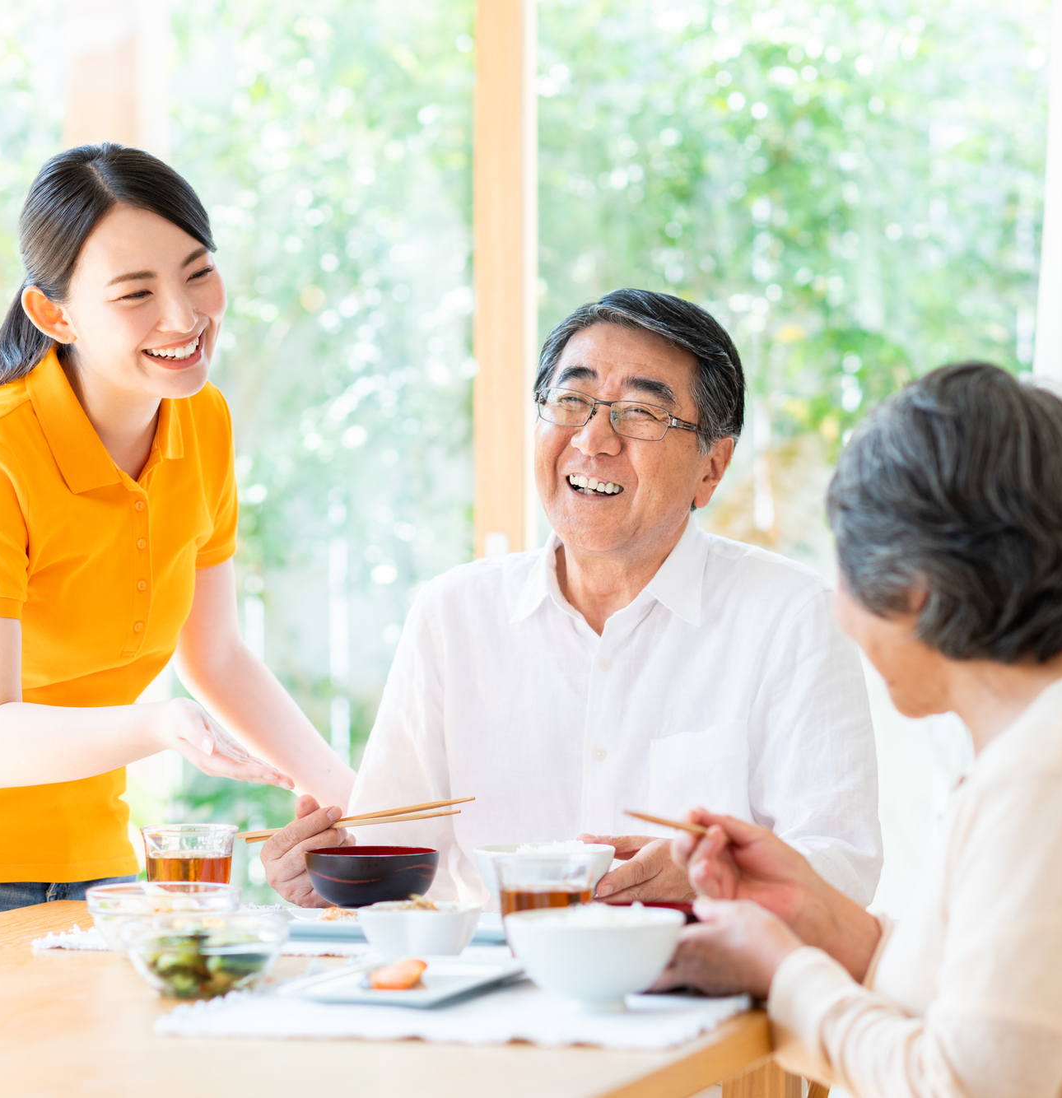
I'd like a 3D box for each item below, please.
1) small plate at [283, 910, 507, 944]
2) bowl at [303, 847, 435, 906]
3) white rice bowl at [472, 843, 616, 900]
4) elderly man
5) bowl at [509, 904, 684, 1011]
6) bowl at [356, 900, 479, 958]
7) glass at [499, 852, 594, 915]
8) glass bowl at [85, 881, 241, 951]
[{"bbox_3d":[-0.069,0.298,3.060,0.215,0.019,0.128,0,0,10],"label":"small plate"},{"bbox_3d":[-0.132,0.277,3.210,0.112,0.059,0.112,0,0,0],"label":"bowl"},{"bbox_3d":[0.011,0.281,3.270,0.119,0.062,0.119,0,0,0],"label":"white rice bowl"},{"bbox_3d":[0.040,0.385,3.350,0.530,1.250,0.740,0,0,16],"label":"elderly man"},{"bbox_3d":[0.043,0.276,2.610,0.121,0.063,0.121,0,0,0],"label":"bowl"},{"bbox_3d":[-0.084,0.286,2.920,0.093,0.043,0.093,0,0,0],"label":"bowl"},{"bbox_3d":[0.011,0.269,2.890,0.076,0.078,0.076,0,0,0],"label":"glass"},{"bbox_3d":[-0.278,0.281,2.940,0.117,0.053,0.117,0,0,0],"label":"glass bowl"}]

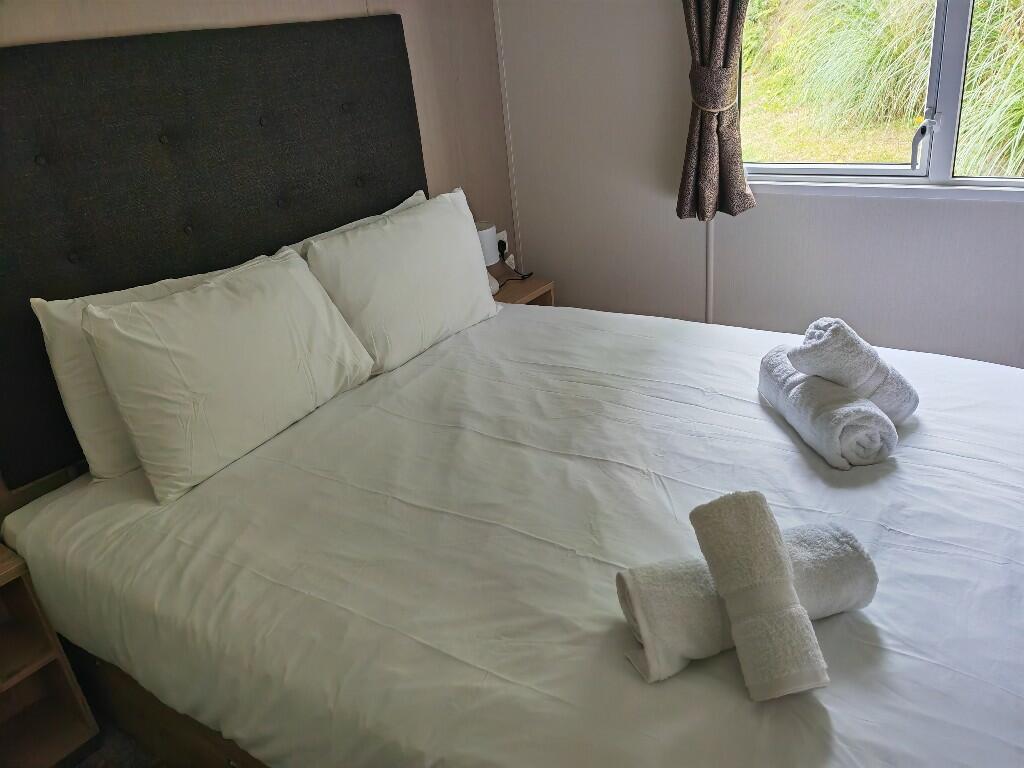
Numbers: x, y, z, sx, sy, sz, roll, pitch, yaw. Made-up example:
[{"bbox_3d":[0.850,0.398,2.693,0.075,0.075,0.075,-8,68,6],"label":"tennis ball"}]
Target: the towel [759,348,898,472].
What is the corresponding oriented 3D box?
[{"bbox_3d":[0.660,0.046,1.710,0.139,0.141,0.327,-9,24,-6],"label":"towel"}]

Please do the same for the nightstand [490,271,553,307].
[{"bbox_3d":[-0.018,-0.128,3.228,0.246,0.504,0.378,13,30,36],"label":"nightstand"}]

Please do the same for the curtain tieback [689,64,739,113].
[{"bbox_3d":[0.632,-0.937,2.538,0.148,0.125,0.106,13,30,36],"label":"curtain tieback"}]

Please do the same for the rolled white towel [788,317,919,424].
[{"bbox_3d":[0.718,-0.023,1.674,0.268,0.106,0.104,25,13,-25],"label":"rolled white towel"}]

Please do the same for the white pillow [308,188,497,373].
[{"bbox_3d":[-0.298,-0.325,2.476,0.163,0.422,0.634,-14,13,44],"label":"white pillow"}]

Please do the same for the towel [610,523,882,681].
[{"bbox_3d":[0.353,0.314,1.208,0.350,0.129,0.135,-12,25,-13],"label":"towel"}]

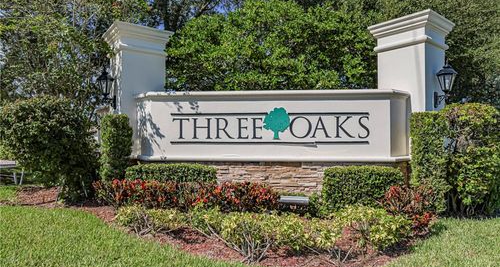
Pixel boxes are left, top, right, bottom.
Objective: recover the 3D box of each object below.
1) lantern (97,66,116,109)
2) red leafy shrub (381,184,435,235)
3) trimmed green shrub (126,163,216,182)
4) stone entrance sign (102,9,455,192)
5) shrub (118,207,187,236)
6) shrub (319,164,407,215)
[{"bbox_3d":[-3.180,-1.030,7.000,0.460,0.920,0.370,0,0,-35],"label":"lantern"},{"bbox_3d":[2.010,0.940,4.050,0.680,0.560,0.600,0,0,4],"label":"red leafy shrub"},{"bbox_3d":[-1.310,0.800,5.200,1.460,0.600,0.700,0,0,4],"label":"trimmed green shrub"},{"bbox_3d":[0.387,-0.630,6.670,7.800,3.380,2.050,0,0,4],"label":"stone entrance sign"},{"bbox_3d":[-1.190,1.050,3.850,0.800,0.350,0.480,0,0,4],"label":"shrub"},{"bbox_3d":[1.620,0.830,4.930,1.280,0.620,0.700,0,0,4],"label":"shrub"}]

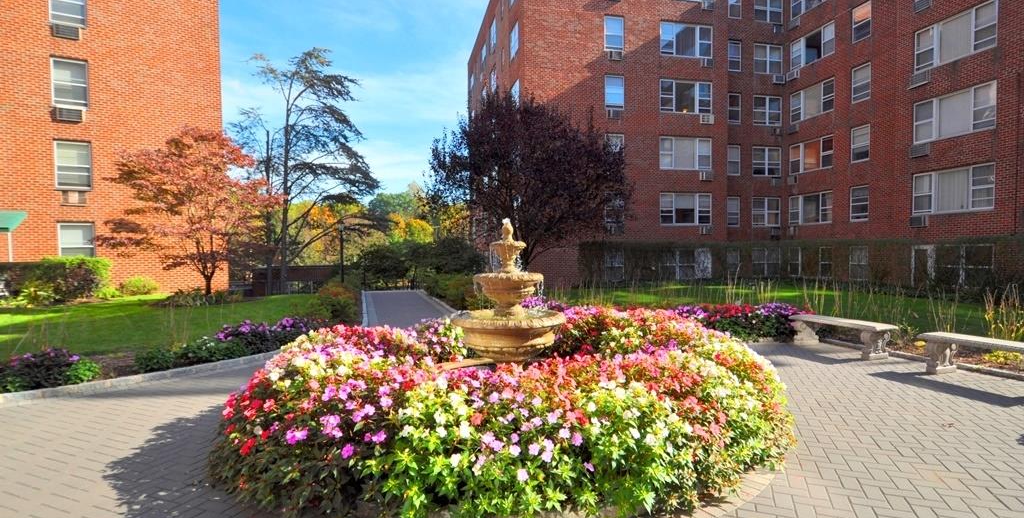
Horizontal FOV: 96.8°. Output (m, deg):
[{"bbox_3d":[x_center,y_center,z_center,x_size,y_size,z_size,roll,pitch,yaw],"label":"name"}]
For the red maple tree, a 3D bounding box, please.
[{"bbox_3d":[-10.071,-1.420,14.119,4.600,5.350,4.400,-2,2,-35],"label":"red maple tree"}]

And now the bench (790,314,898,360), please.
[{"bbox_3d":[4.982,1.163,6.929,0.420,0.420,1.400,-1,1,-15],"label":"bench"}]

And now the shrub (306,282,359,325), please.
[{"bbox_3d":[-4.087,0.939,10.372,1.140,0.900,1.100,-1,1,-22],"label":"shrub"}]

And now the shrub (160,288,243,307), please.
[{"bbox_3d":[-8.966,1.057,13.124,1.950,0.470,1.350,-2,2,-34],"label":"shrub"}]

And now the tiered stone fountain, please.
[{"bbox_3d":[-0.025,0.358,4.879,1.230,1.550,1.230,-1,1,0],"label":"tiered stone fountain"}]

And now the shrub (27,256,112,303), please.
[{"bbox_3d":[-13.393,0.584,13.812,1.950,1.420,1.400,-2,1,-29],"label":"shrub"}]

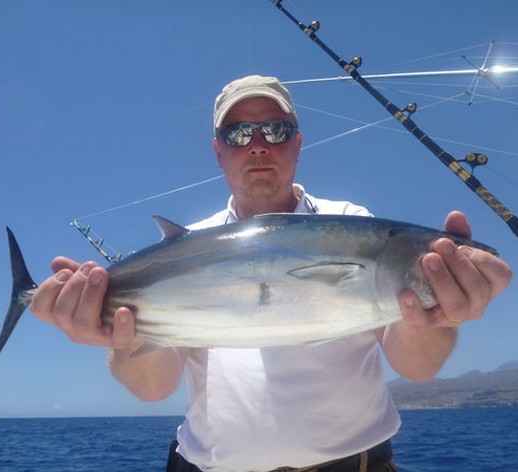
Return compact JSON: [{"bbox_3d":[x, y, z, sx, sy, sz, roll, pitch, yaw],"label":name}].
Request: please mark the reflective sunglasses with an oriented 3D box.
[{"bbox_3d":[-0.003,-0.197,1.010,0.150,0.047,0.125,-4,3,0],"label":"reflective sunglasses"}]

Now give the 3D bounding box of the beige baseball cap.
[{"bbox_3d":[-0.008,-0.270,1.030,0.175,0.130,0.255,-4,5,0],"label":"beige baseball cap"}]

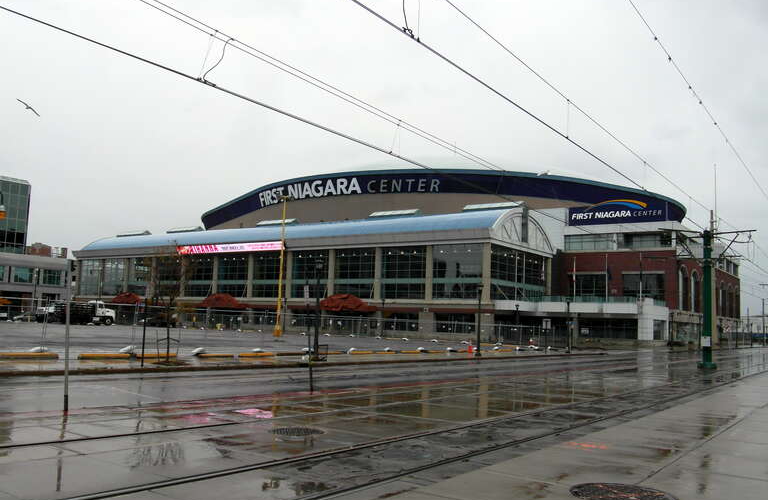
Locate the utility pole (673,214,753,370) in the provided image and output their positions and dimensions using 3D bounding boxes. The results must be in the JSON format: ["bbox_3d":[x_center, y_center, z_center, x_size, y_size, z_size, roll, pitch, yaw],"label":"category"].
[{"bbox_3d":[17.579,2.587,38.623,4.700,7.600,0.850,0,-7,22],"label":"utility pole"}]

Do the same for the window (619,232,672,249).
[{"bbox_3d":[38.761,-1.405,105.000,7.700,2.200,0.250,-2,-7,36],"label":"window"}]

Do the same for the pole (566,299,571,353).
[{"bbox_3d":[13.527,5.574,52.000,0.380,4.100,0.380,1,-6,10],"label":"pole"}]

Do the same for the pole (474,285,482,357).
[{"bbox_3d":[6.095,4.525,45.310,0.400,4.500,0.400,-3,-8,35],"label":"pole"}]

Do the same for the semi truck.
[{"bbox_3d":[-41.129,8.665,97.500,8.300,3.300,2.500,4,-6,-16],"label":"semi truck"}]

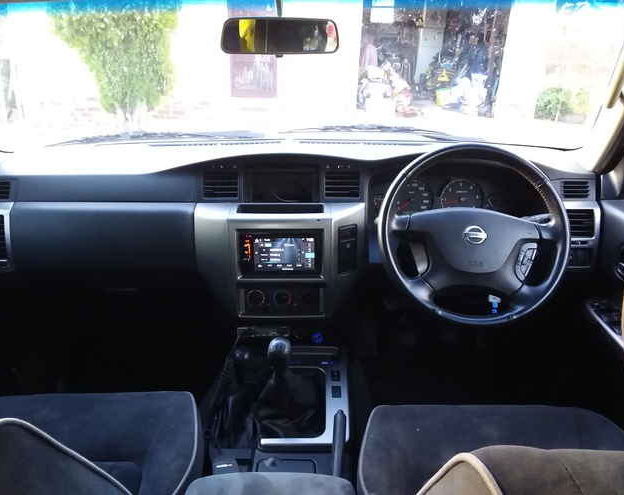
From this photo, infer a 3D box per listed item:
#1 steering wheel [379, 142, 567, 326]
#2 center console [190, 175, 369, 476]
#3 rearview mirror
[{"bbox_3d":[0.332,-0.027,1.125,0.385,0.385,0.100,2,-13,4],"label":"steering wheel"},{"bbox_3d":[-0.063,0.135,1.067,0.380,0.500,0.580,0,20,0],"label":"center console"},{"bbox_3d":[-0.067,-0.427,1.075,0.242,0.067,0.042,-7,25,-19],"label":"rearview mirror"}]

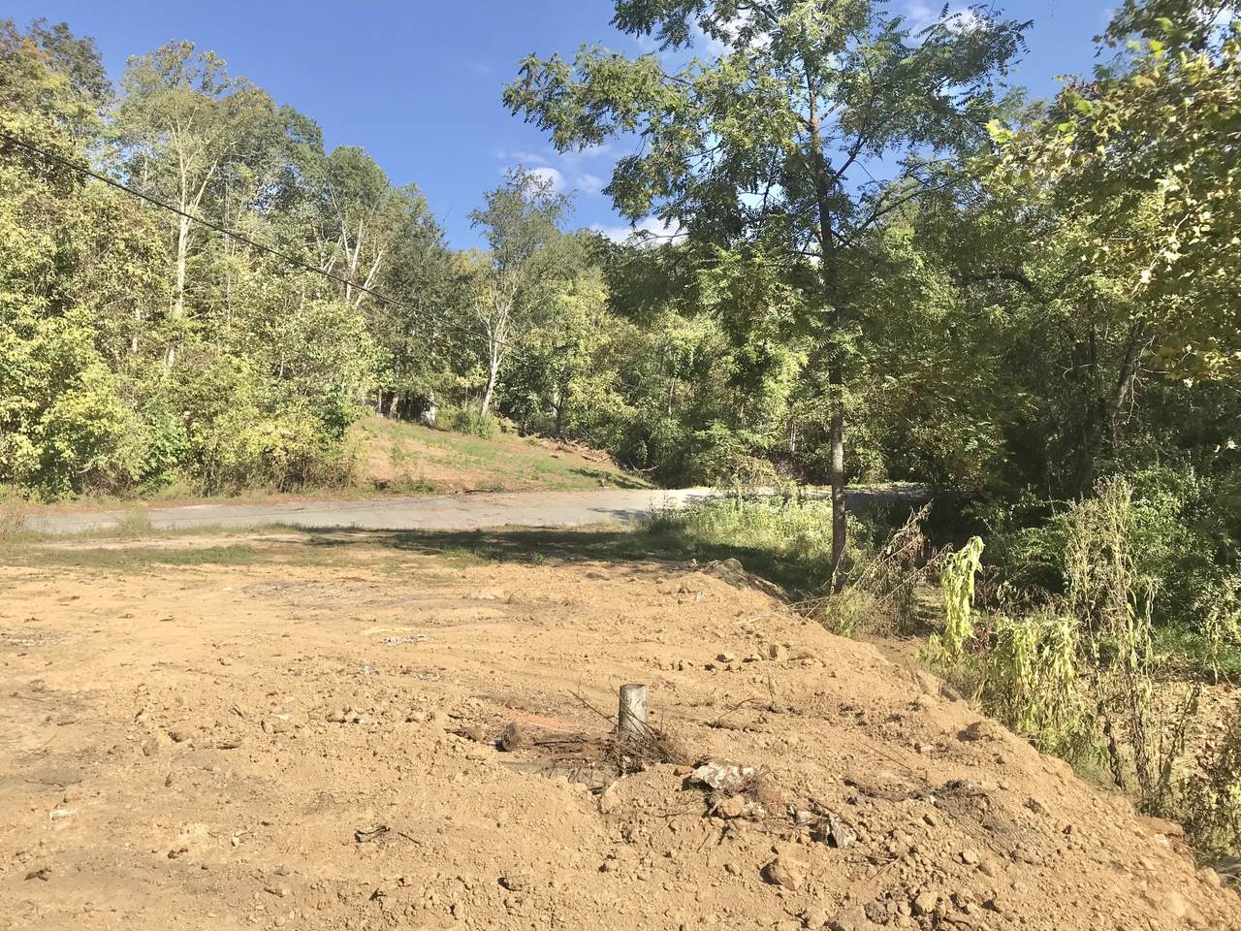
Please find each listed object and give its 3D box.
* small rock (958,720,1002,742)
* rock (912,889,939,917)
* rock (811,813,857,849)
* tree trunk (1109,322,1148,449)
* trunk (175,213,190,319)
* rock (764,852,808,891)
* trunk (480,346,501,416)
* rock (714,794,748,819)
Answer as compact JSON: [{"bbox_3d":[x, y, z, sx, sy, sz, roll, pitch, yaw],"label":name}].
[{"bbox_3d":[2.171,1.598,6.050,0.250,0.100,0.190,0,0,0],"label":"small rock"},{"bbox_3d":[1.124,1.610,3.700,0.100,0.075,0.090,0,0,0],"label":"rock"},{"bbox_3d":[0.926,1.582,4.350,0.195,0.110,0.140,0,0,0],"label":"rock"},{"bbox_3d":[9.118,-1.434,18.000,0.250,2.300,0.250,14,0,0],"label":"tree trunk"},{"bbox_3d":[-19.623,-8.931,45.000,0.360,4.700,0.360,3,0,0],"label":"trunk"},{"bbox_3d":[0.650,1.597,3.950,0.165,0.105,0.145,0,0,0],"label":"rock"},{"bbox_3d":[-5.586,-3.634,43.000,0.420,3.150,0.400,10,0,0],"label":"trunk"},{"bbox_3d":[0.513,1.589,4.680,0.145,0.090,0.120,0,0,0],"label":"rock"}]

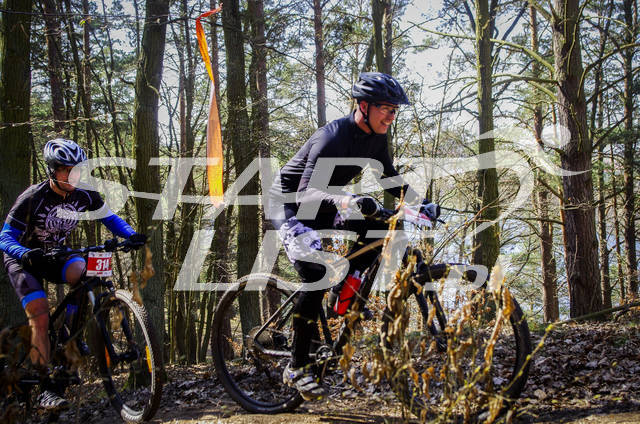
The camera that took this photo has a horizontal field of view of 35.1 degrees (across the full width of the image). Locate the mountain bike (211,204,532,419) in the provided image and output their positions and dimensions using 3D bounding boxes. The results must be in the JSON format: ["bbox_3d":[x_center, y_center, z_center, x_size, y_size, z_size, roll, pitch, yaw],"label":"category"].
[{"bbox_3d":[0.172,0.500,5.010,1.820,1.030,0.680,-4,-1,33],"label":"mountain bike"}]

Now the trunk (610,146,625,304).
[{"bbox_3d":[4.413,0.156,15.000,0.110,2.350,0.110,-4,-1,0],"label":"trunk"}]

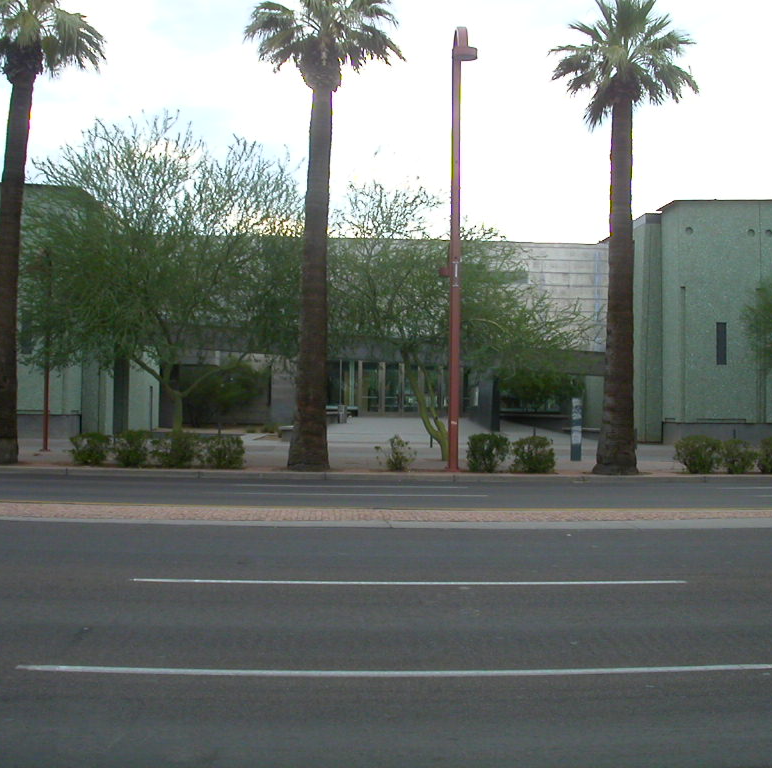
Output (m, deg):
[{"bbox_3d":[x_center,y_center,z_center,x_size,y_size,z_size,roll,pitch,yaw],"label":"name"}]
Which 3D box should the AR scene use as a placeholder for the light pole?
[{"bbox_3d":[1.722,-3.109,25.300,0.600,10.300,1.100,0,-1,1],"label":"light pole"}]

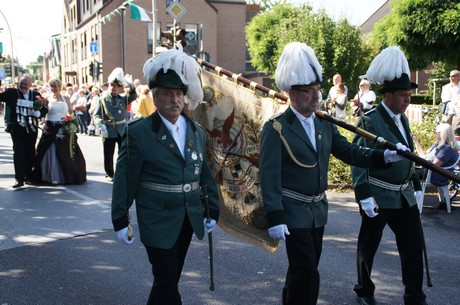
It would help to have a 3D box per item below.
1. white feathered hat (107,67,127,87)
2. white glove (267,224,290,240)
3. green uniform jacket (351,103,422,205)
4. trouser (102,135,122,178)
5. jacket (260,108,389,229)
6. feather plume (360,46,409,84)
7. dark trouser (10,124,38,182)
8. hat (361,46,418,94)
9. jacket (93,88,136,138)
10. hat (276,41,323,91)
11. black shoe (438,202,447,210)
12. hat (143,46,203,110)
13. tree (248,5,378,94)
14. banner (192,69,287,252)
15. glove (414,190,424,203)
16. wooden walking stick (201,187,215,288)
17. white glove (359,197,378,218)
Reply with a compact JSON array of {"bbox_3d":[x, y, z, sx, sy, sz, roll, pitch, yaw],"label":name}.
[{"bbox_3d":[-1.978,-1.331,10.050,0.310,0.340,0.360,-3,7,-20],"label":"white feathered hat"},{"bbox_3d":[0.290,0.468,3.360,0.125,0.105,0.095,6,9,44],"label":"white glove"},{"bbox_3d":[1.192,0.023,4.360,0.550,0.780,0.360,-4,7,-29],"label":"green uniform jacket"},{"bbox_3d":[-2.081,0.036,10.270,0.420,0.880,0.320,-2,7,-18],"label":"trouser"},{"bbox_3d":[0.512,0.077,3.380,0.560,0.740,0.620,-4,8,-34],"label":"jacket"},{"bbox_3d":[1.177,-0.656,4.330,0.270,0.290,0.330,-5,8,-40],"label":"feather plume"},{"bbox_3d":[-3.419,0.008,9.550,0.440,0.980,0.340,-1,7,-9],"label":"dark trouser"},{"bbox_3d":[1.207,-0.619,4.330,0.290,0.360,0.390,-5,8,-40],"label":"hat"},{"bbox_3d":[-2.052,-0.693,10.200,0.720,0.870,0.400,-2,7,-16],"label":"jacket"},{"bbox_3d":[0.466,-0.570,3.850,0.340,0.325,0.300,4,8,33],"label":"hat"},{"bbox_3d":[2.980,0.745,8.000,0.260,0.100,0.100,-6,10,-41],"label":"black shoe"},{"bbox_3d":[-0.330,-0.428,3.320,0.320,0.360,0.320,-5,8,-36],"label":"hat"},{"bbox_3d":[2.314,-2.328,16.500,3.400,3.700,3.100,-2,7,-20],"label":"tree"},{"bbox_3d":[0.063,0.044,4.250,0.870,1.300,0.170,5,8,35],"label":"banner"},{"bbox_3d":[1.525,0.354,4.620,0.110,0.120,0.090,6,9,40],"label":"glove"},{"bbox_3d":[-0.137,0.557,3.700,0.035,0.710,0.035,-9,14,-24],"label":"wooden walking stick"},{"bbox_3d":[1.045,0.412,4.300,0.120,0.160,0.110,6,9,40],"label":"white glove"}]

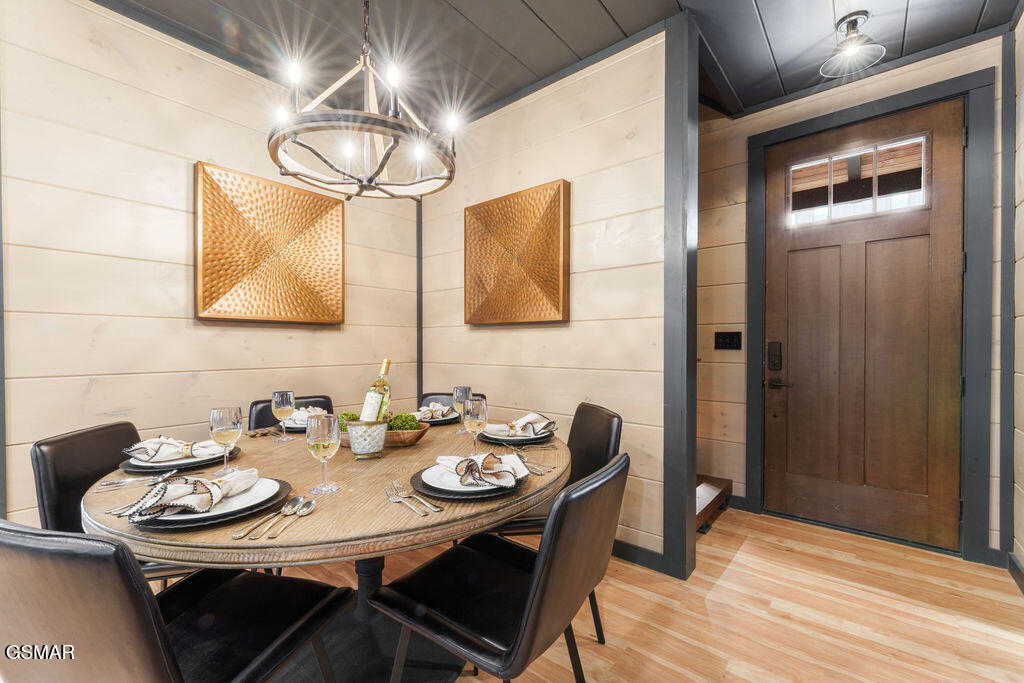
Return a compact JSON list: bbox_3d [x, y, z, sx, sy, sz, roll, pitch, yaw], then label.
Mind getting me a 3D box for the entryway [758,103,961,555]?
[{"bbox_3d":[2.066,-0.080,2.416,0.910,2.450,0.060,0,0,39],"label":"entryway"}]

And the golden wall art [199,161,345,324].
[{"bbox_3d":[-1.394,-0.522,2.377,0.070,0.800,0.800,0,0,39],"label":"golden wall art"}]

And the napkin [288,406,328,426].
[{"bbox_3d":[-0.930,0.337,1.820,0.135,0.060,0.220,0,0,-41],"label":"napkin"}]

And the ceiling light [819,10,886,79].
[{"bbox_3d":[1.692,-1.493,1.971,0.260,0.230,0.260,0,0,39],"label":"ceiling light"}]

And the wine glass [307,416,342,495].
[{"bbox_3d":[-0.492,0.291,1.045,0.081,0.188,0.081,0,0,0],"label":"wine glass"}]

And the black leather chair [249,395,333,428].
[{"bbox_3d":[-0.991,0.734,1.977,0.460,0.840,0.550,0,0,-45],"label":"black leather chair"}]

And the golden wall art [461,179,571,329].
[{"bbox_3d":[0.006,-0.523,2.550,0.800,0.800,0.070,0,0,39],"label":"golden wall art"}]

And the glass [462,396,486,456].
[{"bbox_3d":[-0.123,0.291,1.335,0.081,0.188,0.081,0,0,0],"label":"glass"}]

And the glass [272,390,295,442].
[{"bbox_3d":[-0.891,0.291,1.556,0.081,0.188,0.081,0,0,0],"label":"glass"}]

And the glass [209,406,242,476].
[{"bbox_3d":[-0.840,0.291,1.172,0.081,0.188,0.081,0,0,0],"label":"glass"}]

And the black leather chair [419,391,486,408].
[{"bbox_3d":[-0.374,0.734,2.092,0.460,0.840,0.550,0,0,7],"label":"black leather chair"}]

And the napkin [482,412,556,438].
[{"bbox_3d":[0.035,0.344,1.661,0.300,0.075,0.170,0,0,-8],"label":"napkin"}]

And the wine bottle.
[{"bbox_3d":[-0.487,0.201,1.415,0.074,0.305,0.074,15,-2,16],"label":"wine bottle"}]

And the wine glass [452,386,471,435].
[{"bbox_3d":[-0.217,0.300,1.769,0.088,0.200,0.088,0,0,0],"label":"wine glass"}]

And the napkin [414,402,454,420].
[{"bbox_3d":[-0.385,0.337,1.970,0.135,0.058,0.220,0,0,45],"label":"napkin"}]

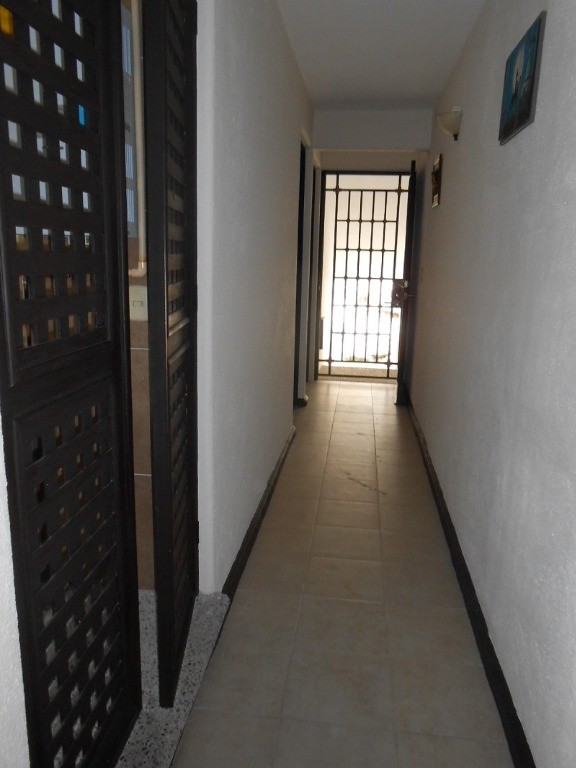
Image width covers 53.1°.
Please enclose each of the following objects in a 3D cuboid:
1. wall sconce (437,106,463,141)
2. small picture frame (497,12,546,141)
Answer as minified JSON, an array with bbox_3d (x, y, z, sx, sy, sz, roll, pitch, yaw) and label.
[{"bbox_3d":[0.881,-1.426,3.186,0.115,0.150,0.250,3,12,7],"label":"wall sconce"},{"bbox_3d":[0.754,-0.970,1.887,0.018,0.285,0.417,3,12,7],"label":"small picture frame"}]

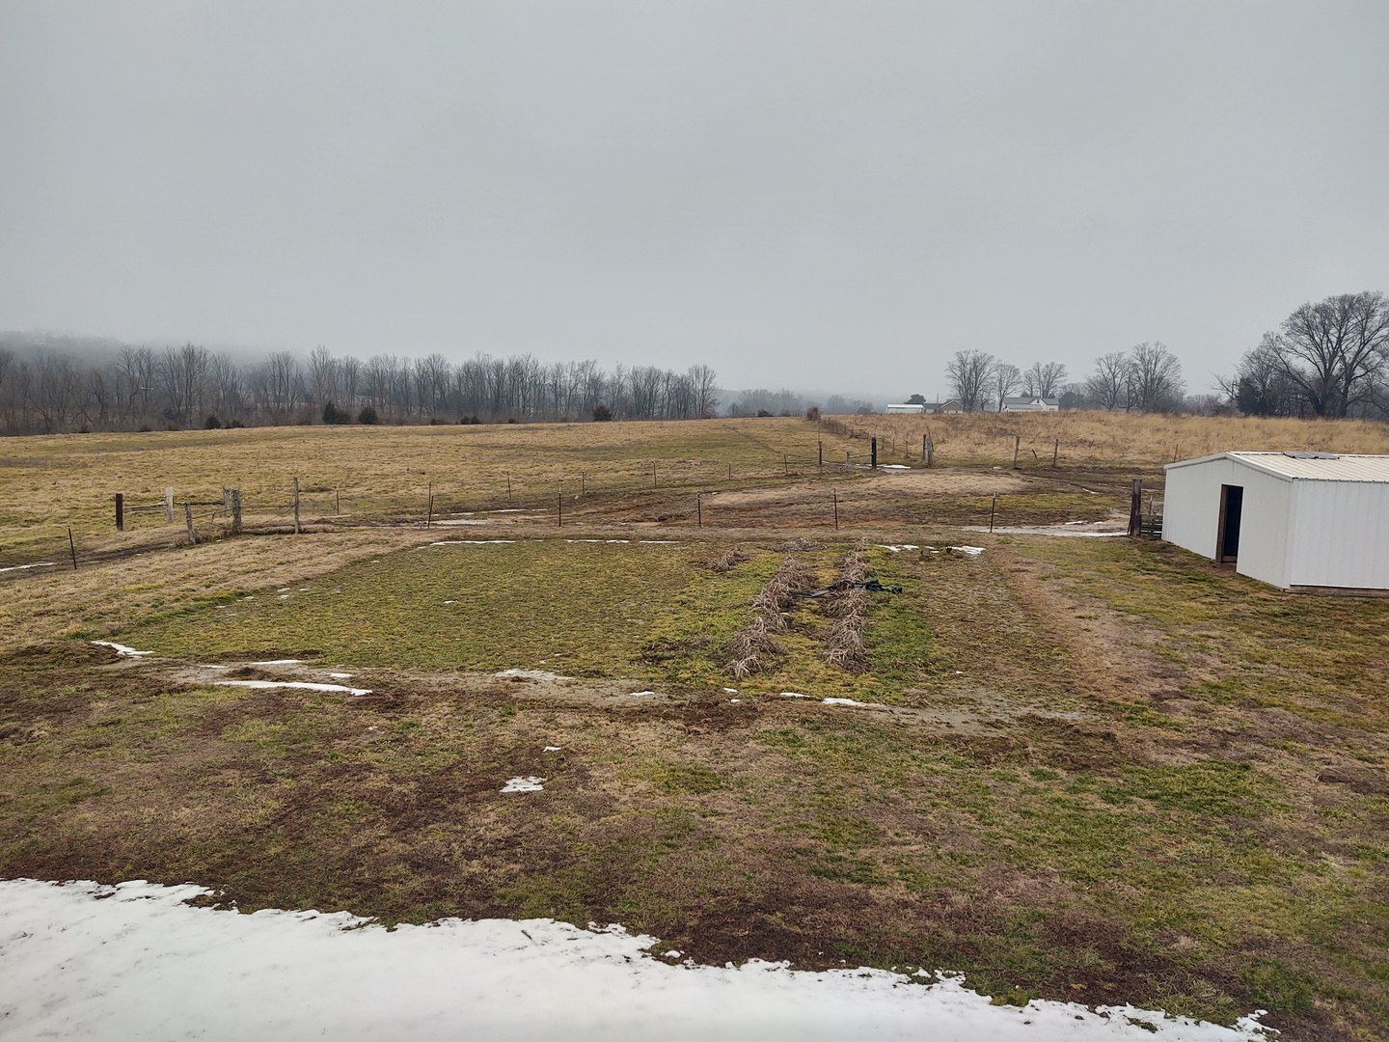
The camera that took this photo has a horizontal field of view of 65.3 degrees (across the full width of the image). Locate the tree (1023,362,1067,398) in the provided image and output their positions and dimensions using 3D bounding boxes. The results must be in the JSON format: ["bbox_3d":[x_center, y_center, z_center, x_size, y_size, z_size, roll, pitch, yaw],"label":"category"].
[{"bbox_3d":[111.960,-42.500,345.000,14.170,16.930,13.460,0,6,0],"label":"tree"}]

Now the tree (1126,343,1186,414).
[{"bbox_3d":[123.160,-38.340,290.000,15.980,19.460,14.380,0,6,0],"label":"tree"}]

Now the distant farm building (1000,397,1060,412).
[{"bbox_3d":[99.040,-34.050,320.000,16.500,5.290,10.000,0,6,5],"label":"distant farm building"}]

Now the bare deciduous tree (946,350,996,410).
[{"bbox_3d":[77.750,-39.260,305.000,14.050,17.720,12.650,0,6,0],"label":"bare deciduous tree"}]

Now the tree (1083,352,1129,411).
[{"bbox_3d":[112.130,-37.670,295.000,12.410,16.550,11.170,0,6,0],"label":"tree"}]

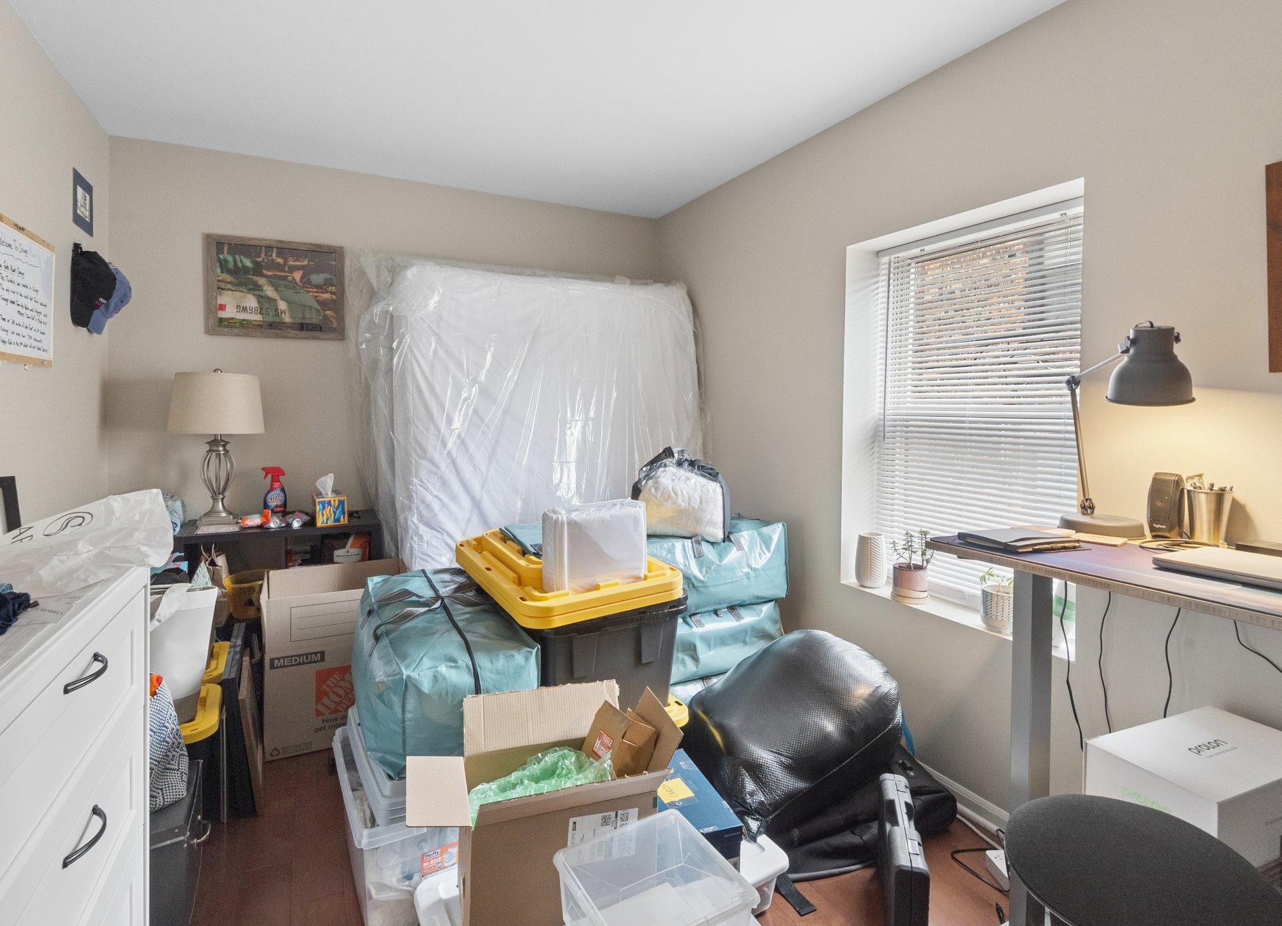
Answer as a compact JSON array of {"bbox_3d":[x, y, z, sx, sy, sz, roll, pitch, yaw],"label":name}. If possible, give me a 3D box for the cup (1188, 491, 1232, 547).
[{"bbox_3d":[1.206,0.113,1.309,0.080,0.117,0.080,-2,4,-28],"label":"cup"}]

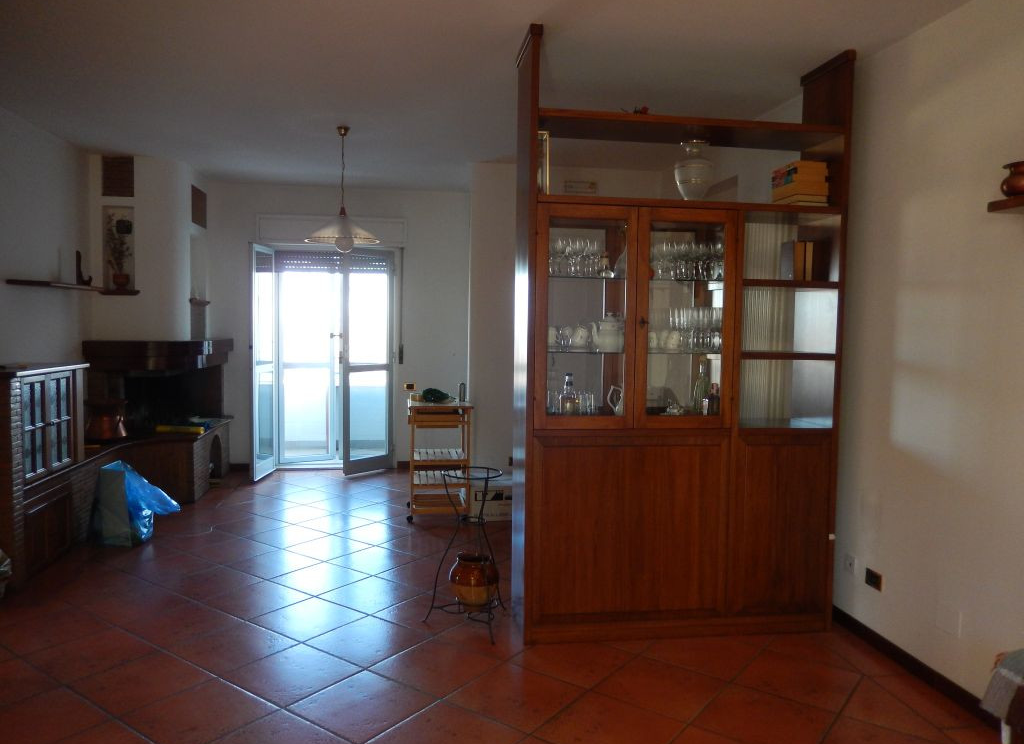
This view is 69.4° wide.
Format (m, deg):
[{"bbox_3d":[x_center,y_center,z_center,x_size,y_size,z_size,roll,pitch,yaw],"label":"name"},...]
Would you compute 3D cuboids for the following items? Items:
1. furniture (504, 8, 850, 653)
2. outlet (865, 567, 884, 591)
[{"bbox_3d":[0.782,-0.133,3.530,1.500,2.690,0.410,1,3,-9],"label":"furniture"},{"bbox_3d":[1.617,0.926,3.292,0.012,0.073,0.113,1,3,-9],"label":"outlet"}]

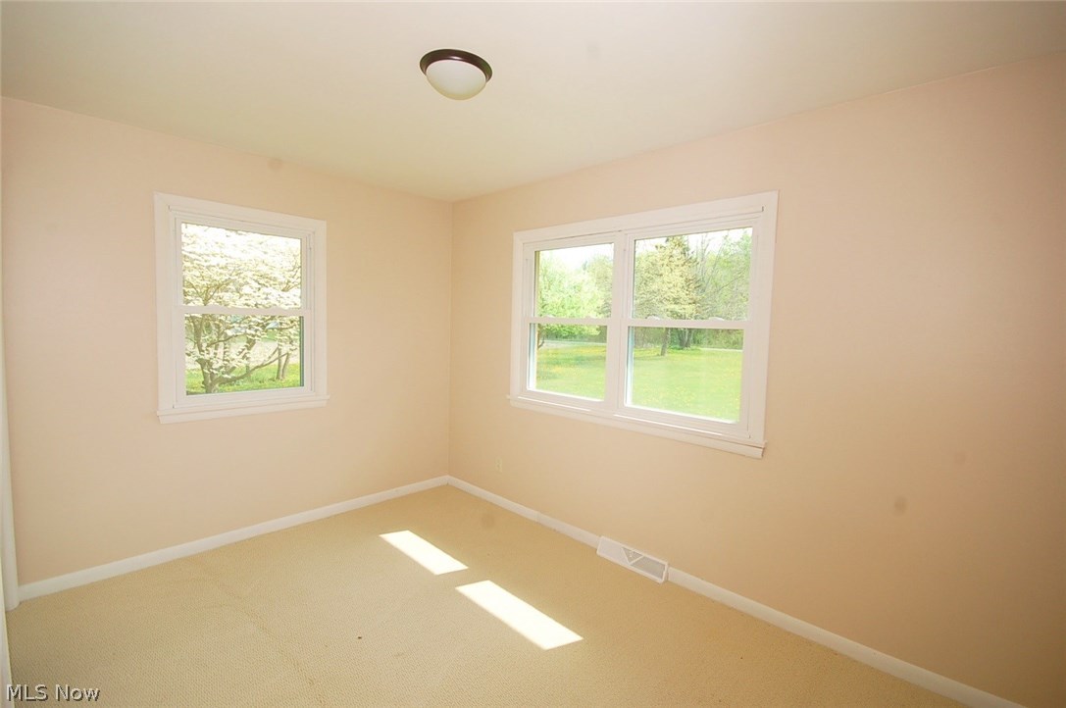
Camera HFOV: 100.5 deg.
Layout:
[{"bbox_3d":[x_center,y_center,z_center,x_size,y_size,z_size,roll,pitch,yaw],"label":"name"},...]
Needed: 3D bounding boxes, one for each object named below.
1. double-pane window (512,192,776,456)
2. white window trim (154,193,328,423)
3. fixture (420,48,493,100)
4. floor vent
[{"bbox_3d":[0.510,-0.192,2.749,1.773,1.292,0.085,5,6,42],"label":"double-pane window"},{"bbox_3d":[-1.785,-0.259,2.808,0.920,1.292,0.085,-2,6,-44],"label":"white window trim"},{"bbox_3d":[-0.301,-1.064,1.741,0.280,0.108,0.280,2,4,0],"label":"fixture"},{"bbox_3d":[0.599,1.233,2.690,0.454,0.116,0.070,5,6,42],"label":"floor vent"}]

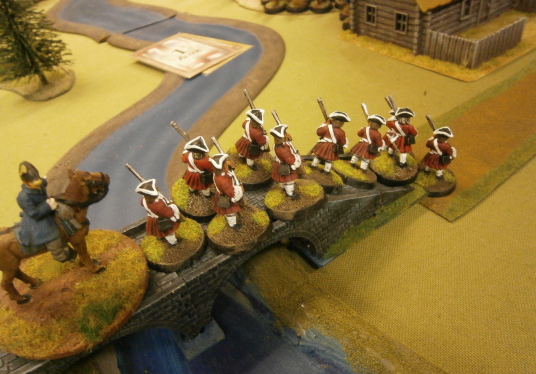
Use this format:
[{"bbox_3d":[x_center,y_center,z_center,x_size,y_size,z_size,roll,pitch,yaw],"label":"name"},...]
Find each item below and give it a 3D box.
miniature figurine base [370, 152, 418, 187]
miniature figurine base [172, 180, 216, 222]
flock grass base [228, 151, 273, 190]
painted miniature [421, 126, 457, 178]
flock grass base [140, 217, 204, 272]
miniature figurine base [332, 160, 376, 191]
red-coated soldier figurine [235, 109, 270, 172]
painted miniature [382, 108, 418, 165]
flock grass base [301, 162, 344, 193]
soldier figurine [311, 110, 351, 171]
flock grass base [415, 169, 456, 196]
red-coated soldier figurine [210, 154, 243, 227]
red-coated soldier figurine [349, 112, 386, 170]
[{"bbox_3d":[0.068,-0.011,0.216,0.025,0.005,0.025,-6,44,6],"label":"miniature figurine base"},{"bbox_3d":[-0.029,0.004,0.178,0.025,0.005,0.025,1,50,-1],"label":"miniature figurine base"},{"bbox_3d":[-0.009,-0.009,0.189,0.025,0.005,0.025,0,45,0],"label":"flock grass base"},{"bbox_3d":[0.105,-0.021,0.246,0.015,0.032,0.017,-35,45,-29],"label":"painted miniature"},{"bbox_3d":[-0.037,0.022,0.160,0.025,0.005,0.025,-4,43,4],"label":"flock grass base"},{"bbox_3d":[0.046,-0.007,0.216,0.025,0.005,0.025,-12,38,-38],"label":"miniature figurine base"},{"bbox_3d":[-0.007,-0.021,0.177,0.013,0.032,0.014,34,49,27],"label":"red-coated soldier figurine"},{"bbox_3d":[0.068,-0.028,0.209,0.017,0.032,0.015,21,51,28],"label":"painted miniature"},{"bbox_3d":[0.024,-0.005,0.191,0.025,0.005,0.025,-9,37,-42],"label":"flock grass base"},{"bbox_3d":[0.028,-0.022,0.187,0.017,0.031,0.016,33,31,27],"label":"soldier figurine"},{"bbox_3d":[0.105,-0.003,0.252,0.025,0.005,0.025,-7,40,6],"label":"flock grass base"},{"bbox_3d":[-0.016,0.001,0.153,0.013,0.034,0.012,-16,37,-13],"label":"red-coated soldier figurine"},{"bbox_3d":[0.051,-0.023,0.210,0.013,0.032,0.014,31,33,31],"label":"red-coated soldier figurine"}]

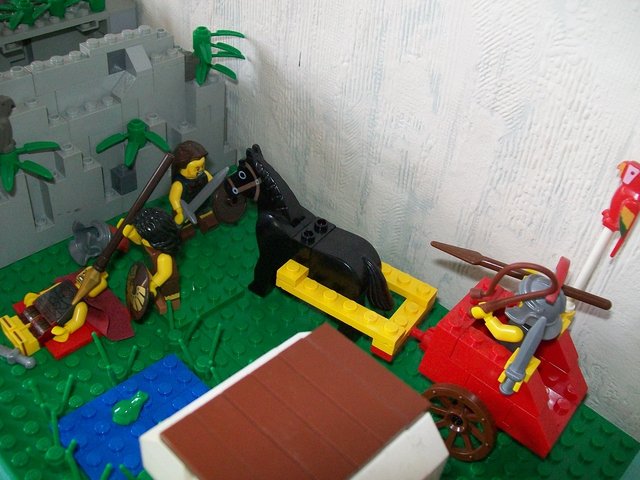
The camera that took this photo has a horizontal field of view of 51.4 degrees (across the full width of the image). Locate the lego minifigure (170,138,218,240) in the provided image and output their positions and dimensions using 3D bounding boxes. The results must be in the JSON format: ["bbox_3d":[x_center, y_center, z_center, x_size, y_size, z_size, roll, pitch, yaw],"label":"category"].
[{"bbox_3d":[-0.051,-0.020,0.278,0.025,0.042,0.018,-18,44,-29],"label":"lego minifigure"}]

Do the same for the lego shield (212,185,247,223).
[{"bbox_3d":[-0.038,-0.016,0.280,0.005,0.020,0.020,10,33,38],"label":"lego shield"}]

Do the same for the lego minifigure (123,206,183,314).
[{"bbox_3d":[-0.061,0.008,0.241,0.020,0.042,0.025,-20,45,-31],"label":"lego minifigure"}]

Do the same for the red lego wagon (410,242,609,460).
[{"bbox_3d":[0.059,0.036,0.219,0.063,0.057,0.050,30,43,27],"label":"red lego wagon"}]

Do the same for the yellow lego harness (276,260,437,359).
[{"bbox_3d":[0.013,0.018,0.237,0.048,0.014,0.032,26,41,23],"label":"yellow lego harness"}]

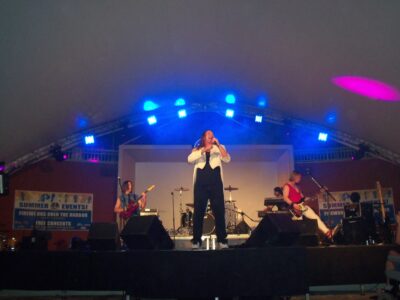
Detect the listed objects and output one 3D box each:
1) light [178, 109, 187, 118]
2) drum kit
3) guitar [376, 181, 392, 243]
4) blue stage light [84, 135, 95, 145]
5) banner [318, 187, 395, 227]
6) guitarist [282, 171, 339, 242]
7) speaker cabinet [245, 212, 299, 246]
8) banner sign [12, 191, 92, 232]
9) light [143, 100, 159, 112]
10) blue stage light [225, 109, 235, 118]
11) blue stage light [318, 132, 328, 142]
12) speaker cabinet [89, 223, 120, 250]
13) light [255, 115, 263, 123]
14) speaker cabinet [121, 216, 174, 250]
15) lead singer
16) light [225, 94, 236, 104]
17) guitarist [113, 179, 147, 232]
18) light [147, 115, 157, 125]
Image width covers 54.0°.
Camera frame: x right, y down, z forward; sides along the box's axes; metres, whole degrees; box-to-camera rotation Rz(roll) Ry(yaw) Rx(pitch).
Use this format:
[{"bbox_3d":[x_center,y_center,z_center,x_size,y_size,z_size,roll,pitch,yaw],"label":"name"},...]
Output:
[{"bbox_3d":[-0.429,-0.894,9.622,0.210,0.210,0.200,0,7,0],"label":"light"},{"bbox_3d":[0.257,1.607,10.615,1.900,1.350,1.500,0,-13,0],"label":"drum kit"},{"bbox_3d":[3.211,1.070,6.837,0.300,1.060,0.080,-7,-18,7],"label":"guitar"},{"bbox_3d":[-2.647,-0.251,9.410,0.240,0.240,0.200,0,12,0],"label":"blue stage light"},{"bbox_3d":[4.501,1.662,11.300,1.950,1.000,0.030,-6,-14,24],"label":"banner"},{"bbox_3d":[2.365,1.215,8.447,1.000,1.500,0.700,-10,-16,36],"label":"guitarist"},{"bbox_3d":[1.054,1.129,5.486,0.640,0.460,0.540,11,-17,-41],"label":"speaker cabinet"},{"bbox_3d":[-4.561,1.893,12.192,2.320,1.200,0.030,3,-14,-11],"label":"banner sign"},{"bbox_3d":[-1.209,-1.051,9.599,0.340,0.270,0.240,0,12,0],"label":"light"},{"bbox_3d":[0.718,-0.888,9.561,0.240,0.240,0.200,0,12,0],"label":"blue stage light"},{"bbox_3d":[2.962,-0.300,9.422,0.240,0.240,0.200,0,12,0],"label":"blue stage light"},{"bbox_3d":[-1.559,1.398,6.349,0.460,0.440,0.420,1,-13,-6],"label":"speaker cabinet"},{"bbox_3d":[1.428,-0.769,9.594,0.210,0.210,0.200,0,7,0],"label":"light"},{"bbox_3d":[-0.733,1.129,5.486,0.560,0.460,0.520,-11,-17,41],"label":"speaker cabinet"},{"bbox_3d":[0.133,0.548,5.819,0.620,1.740,0.450,0,-12,0],"label":"lead singer"},{"bbox_3d":[0.753,-1.247,9.700,0.250,0.240,0.220,0,7,0],"label":"light"},{"bbox_3d":[-1.588,1.420,9.109,0.720,1.480,0.500,6,-14,-24],"label":"guitarist"},{"bbox_3d":[-1.171,-0.732,9.586,0.220,0.220,0.200,0,7,0],"label":"light"}]

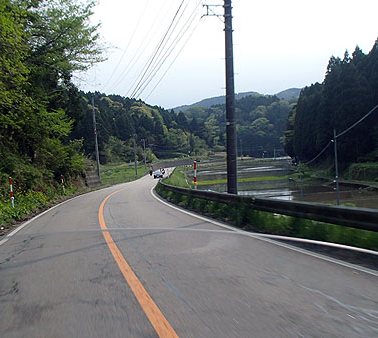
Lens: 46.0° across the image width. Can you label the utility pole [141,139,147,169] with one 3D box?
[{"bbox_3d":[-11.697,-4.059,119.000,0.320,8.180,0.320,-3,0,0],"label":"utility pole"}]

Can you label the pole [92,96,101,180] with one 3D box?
[{"bbox_3d":[-10.564,-3.588,51.000,0.320,9.560,0.320,-4,0,0],"label":"pole"}]

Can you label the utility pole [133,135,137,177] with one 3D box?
[{"bbox_3d":[-10.447,-2.636,88.000,0.320,8.160,0.320,-2,0,0],"label":"utility pole"}]

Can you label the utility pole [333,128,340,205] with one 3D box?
[{"bbox_3d":[12.459,-0.126,37.500,0.180,6.570,0.180,-2,0,0],"label":"utility pole"}]

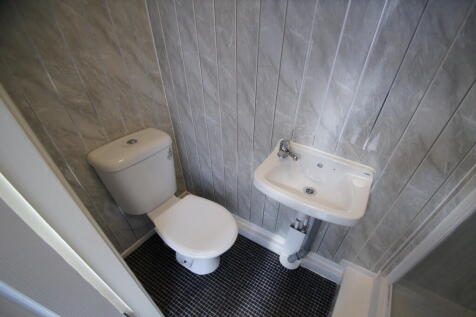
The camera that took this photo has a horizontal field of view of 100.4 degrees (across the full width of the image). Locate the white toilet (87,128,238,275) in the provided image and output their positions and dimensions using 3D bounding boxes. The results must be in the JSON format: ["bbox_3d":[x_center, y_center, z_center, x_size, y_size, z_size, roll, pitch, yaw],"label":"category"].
[{"bbox_3d":[-0.325,0.332,1.130,0.680,0.785,0.370,20,40,26],"label":"white toilet"}]

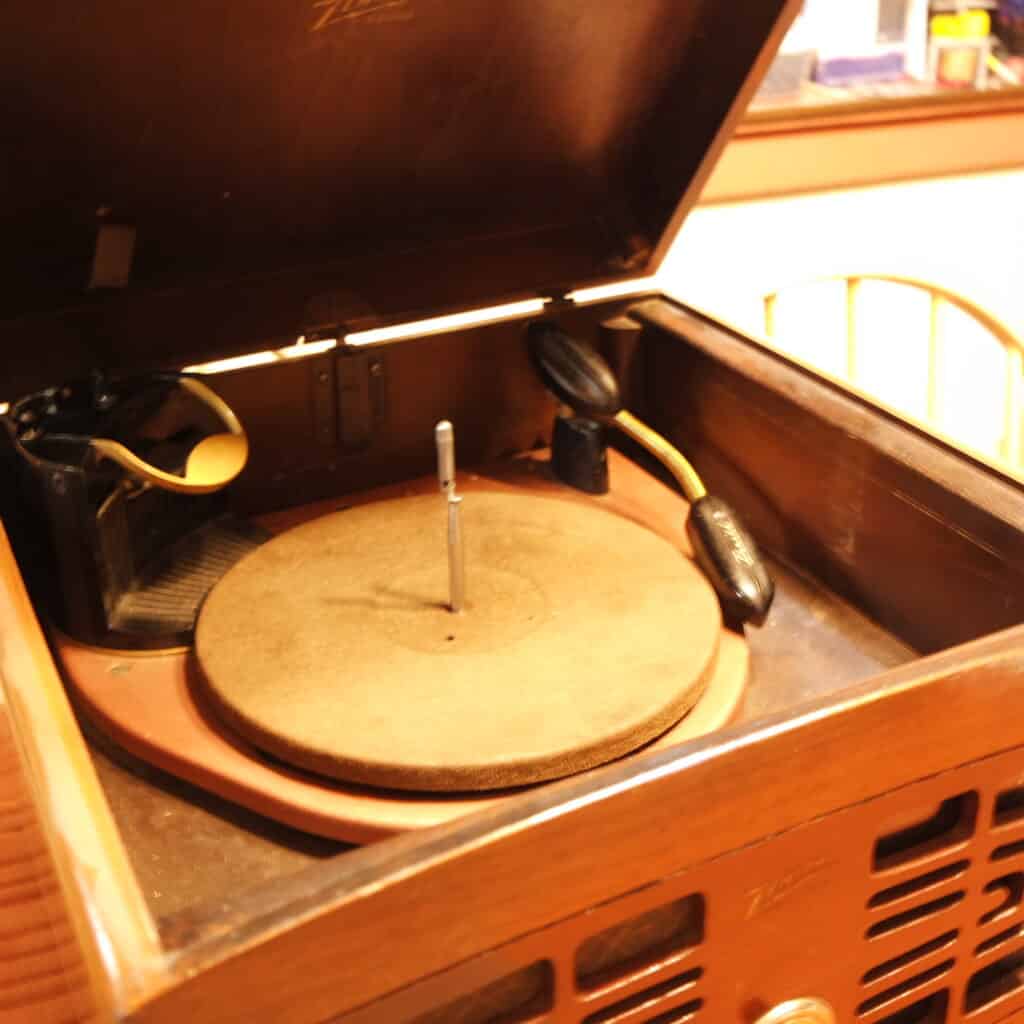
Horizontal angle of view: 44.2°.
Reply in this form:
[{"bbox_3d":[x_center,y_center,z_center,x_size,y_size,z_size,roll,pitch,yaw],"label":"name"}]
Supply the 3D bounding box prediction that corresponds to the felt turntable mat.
[{"bbox_3d":[-0.025,0.050,0.614,0.248,0.012,0.248,-1,27,0],"label":"felt turntable mat"}]

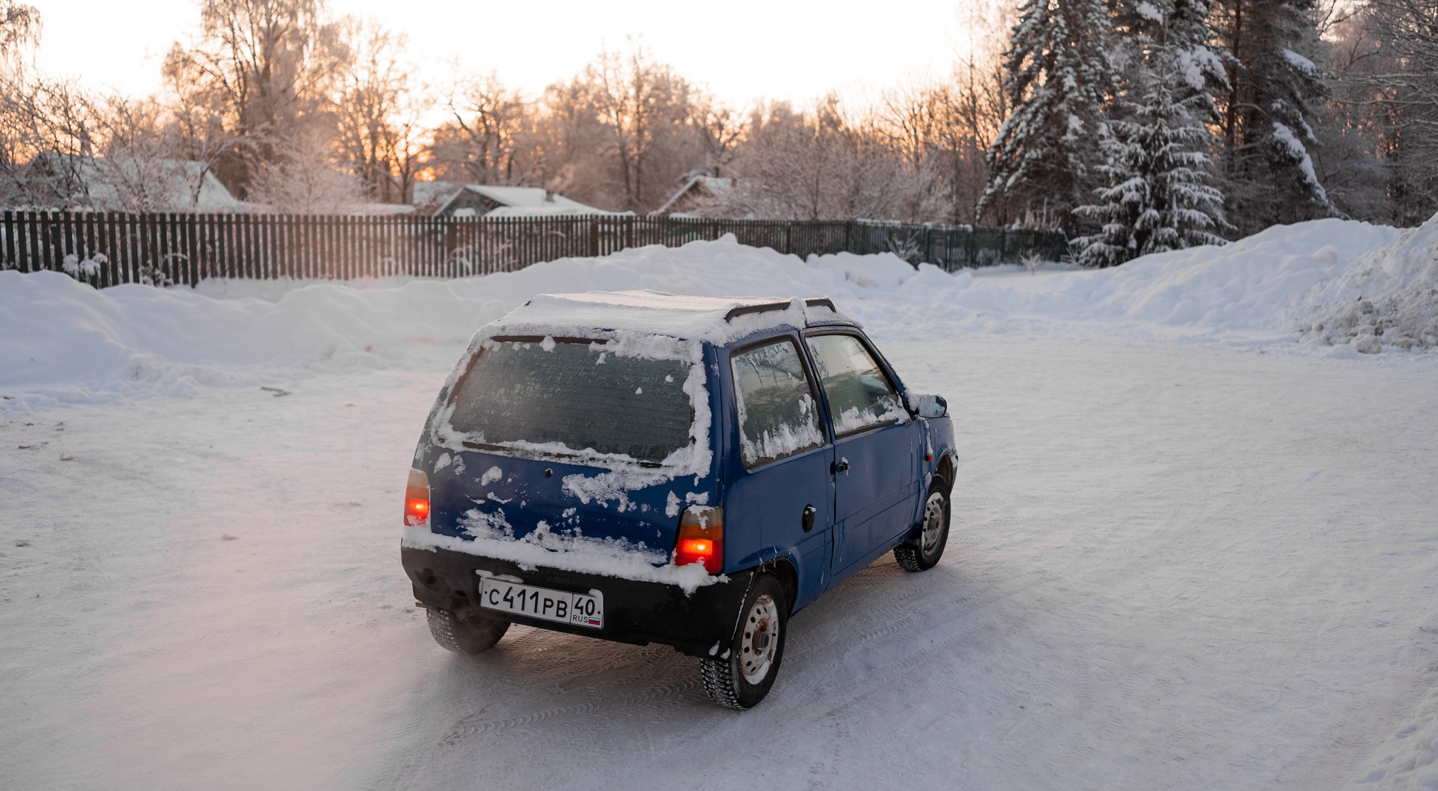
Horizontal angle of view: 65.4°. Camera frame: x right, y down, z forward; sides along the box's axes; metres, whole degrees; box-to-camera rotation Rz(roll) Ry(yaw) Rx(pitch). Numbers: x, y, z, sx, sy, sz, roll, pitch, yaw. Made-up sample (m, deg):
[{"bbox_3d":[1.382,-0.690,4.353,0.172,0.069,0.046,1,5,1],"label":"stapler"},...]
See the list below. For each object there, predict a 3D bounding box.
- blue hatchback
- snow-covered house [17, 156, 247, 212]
[{"bbox_3d":[0.094,0.266,5.287,1.440,1.430,3.200,4,7,27],"label":"blue hatchback"},{"bbox_3d":[-27.900,-8.650,52.800,7.200,4.700,7.600,7,9,40],"label":"snow-covered house"}]

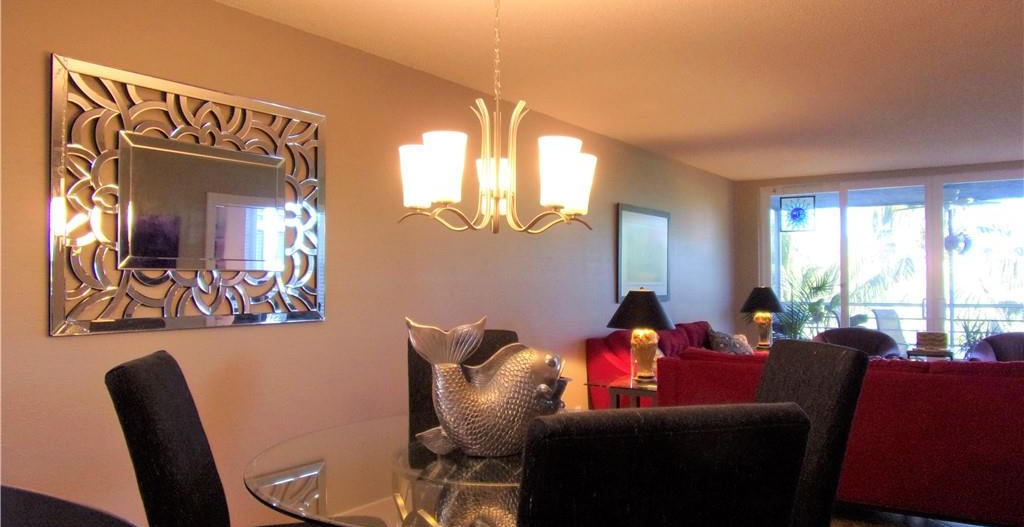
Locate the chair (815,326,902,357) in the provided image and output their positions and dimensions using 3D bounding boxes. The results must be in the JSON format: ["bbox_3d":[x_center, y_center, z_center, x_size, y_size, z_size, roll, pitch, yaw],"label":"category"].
[{"bbox_3d":[3.260,1.032,6.696,0.780,0.790,0.780,-1,-2,32],"label":"chair"}]

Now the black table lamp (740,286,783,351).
[{"bbox_3d":[2.460,0.527,6.969,0.410,0.620,0.410,-1,-2,36],"label":"black table lamp"}]

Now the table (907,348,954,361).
[{"bbox_3d":[3.898,1.125,6.594,0.410,0.600,0.410,-1,-2,36],"label":"table"}]

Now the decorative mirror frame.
[{"bbox_3d":[-1.262,-0.227,2.961,0.030,0.980,1.190,-1,-2,36],"label":"decorative mirror frame"}]

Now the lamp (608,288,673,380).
[{"bbox_3d":[0.865,0.470,4.720,0.430,0.620,0.430,0,-1,0],"label":"lamp"}]

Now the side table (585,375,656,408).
[{"bbox_3d":[0.839,1.075,4.649,0.500,0.600,0.620,-1,-2,36],"label":"side table"}]

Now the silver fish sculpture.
[{"bbox_3d":[-0.072,0.353,2.072,0.440,0.396,0.220,1,-2,-20],"label":"silver fish sculpture"}]

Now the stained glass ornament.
[{"bbox_3d":[3.127,-0.547,7.788,0.370,0.385,0.015,-1,-2,36],"label":"stained glass ornament"}]

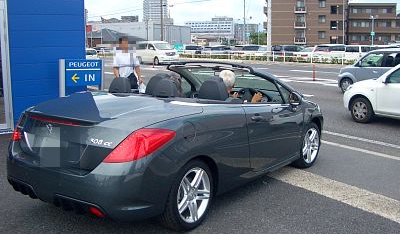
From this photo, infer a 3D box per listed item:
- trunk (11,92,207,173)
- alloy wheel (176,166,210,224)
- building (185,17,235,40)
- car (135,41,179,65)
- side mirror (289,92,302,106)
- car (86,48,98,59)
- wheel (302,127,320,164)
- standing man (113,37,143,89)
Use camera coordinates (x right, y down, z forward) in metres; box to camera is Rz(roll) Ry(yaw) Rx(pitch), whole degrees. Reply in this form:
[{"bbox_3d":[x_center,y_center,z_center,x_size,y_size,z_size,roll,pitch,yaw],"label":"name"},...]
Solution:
[{"bbox_3d":[-0.867,0.116,3.880,1.400,0.500,1.220,7,11,37],"label":"trunk"},{"bbox_3d":[-0.115,0.696,3.667,0.200,0.485,0.485,7,11,37],"label":"alloy wheel"},{"bbox_3d":[11.289,-99.732,485.129,59.000,36.500,18.000,0,10,0],"label":"building"},{"bbox_3d":[-3.759,-5.361,34.188,1.800,1.930,4.800,-5,11,-28],"label":"car"},{"bbox_3d":[1.147,-0.214,4.882,0.170,0.160,0.110,7,11,37],"label":"side mirror"},{"bbox_3d":[-11.576,-5.985,39.565,1.700,1.480,4.300,-7,12,-37],"label":"car"},{"bbox_3d":[1.494,0.389,5.702,0.200,0.485,0.485,8,12,42],"label":"wheel"},{"bbox_3d":[-1.574,-0.822,8.704,0.540,1.720,0.280,-1,10,-8],"label":"standing man"}]

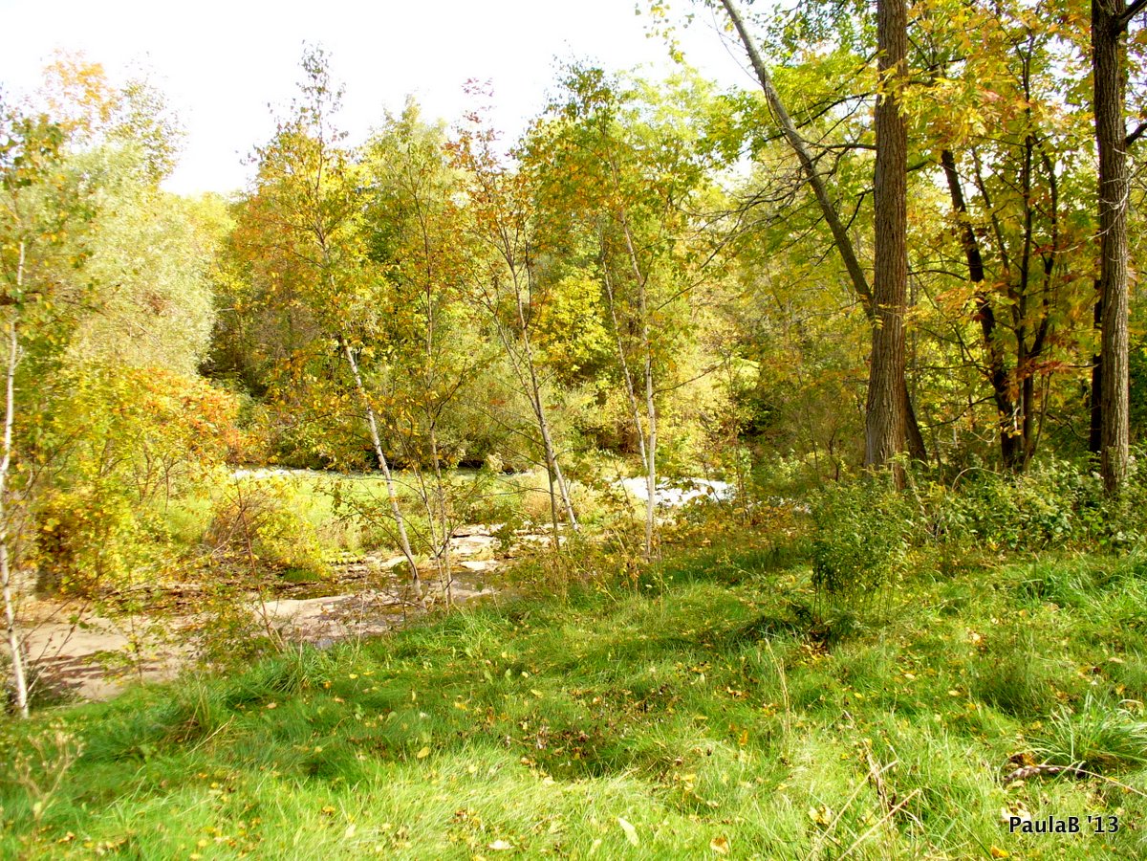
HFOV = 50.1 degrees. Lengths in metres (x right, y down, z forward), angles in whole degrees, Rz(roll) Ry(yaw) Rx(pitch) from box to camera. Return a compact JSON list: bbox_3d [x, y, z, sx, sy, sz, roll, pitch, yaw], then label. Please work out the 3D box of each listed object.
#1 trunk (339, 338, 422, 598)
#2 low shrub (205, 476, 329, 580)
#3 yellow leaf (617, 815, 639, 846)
[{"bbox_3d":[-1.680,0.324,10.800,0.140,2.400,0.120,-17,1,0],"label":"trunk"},{"bbox_3d":[-3.823,1.223,15.300,1.550,1.300,1.350,0,1,0],"label":"low shrub"},{"bbox_3d":[0.188,1.370,4.200,0.050,0.130,0.020,-1,-43,-41],"label":"yellow leaf"}]

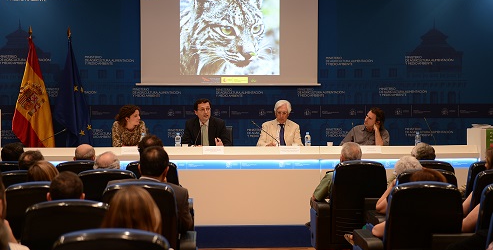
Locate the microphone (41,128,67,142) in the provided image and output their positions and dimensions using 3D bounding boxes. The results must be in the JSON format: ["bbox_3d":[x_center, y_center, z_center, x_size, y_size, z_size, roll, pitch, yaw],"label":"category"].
[{"bbox_3d":[-1.948,0.139,8.500,0.300,0.220,0.080,0,1,-18],"label":"microphone"}]

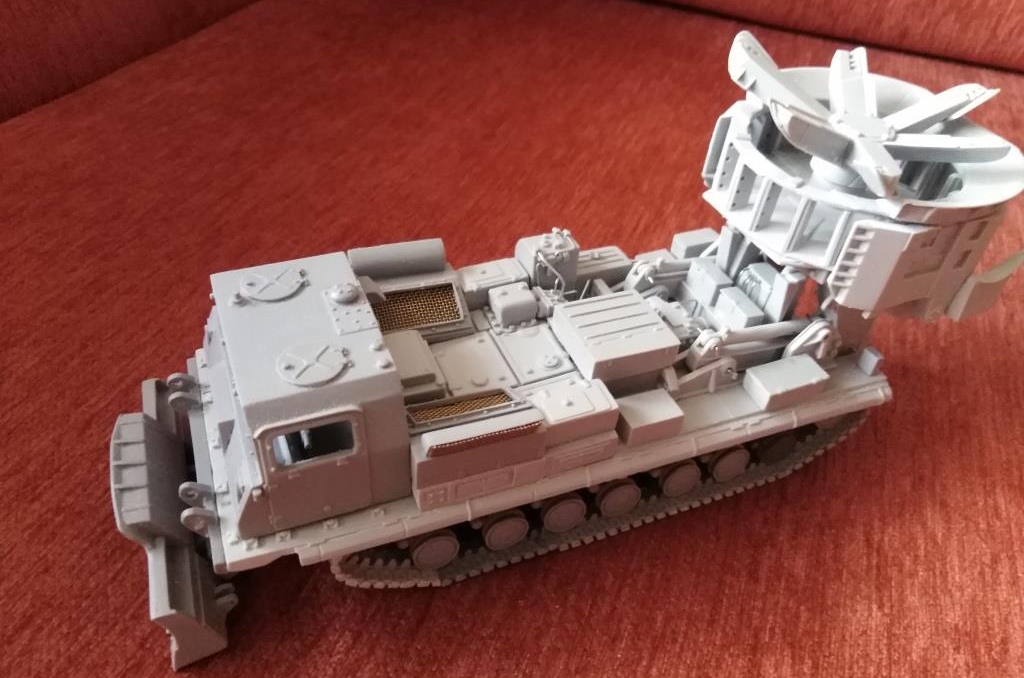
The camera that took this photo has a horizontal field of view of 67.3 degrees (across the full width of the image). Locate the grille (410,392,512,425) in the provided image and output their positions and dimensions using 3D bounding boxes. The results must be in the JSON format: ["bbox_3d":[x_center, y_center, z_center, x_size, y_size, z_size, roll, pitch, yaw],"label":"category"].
[{"bbox_3d":[-0.015,0.020,0.225,0.030,0.002,0.014,-12,15,-19],"label":"grille"}]

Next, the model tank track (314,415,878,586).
[{"bbox_3d":[0.036,0.047,0.257,0.195,0.036,0.015,-12,42,-19],"label":"model tank track"}]

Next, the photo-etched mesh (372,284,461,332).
[{"bbox_3d":[-0.033,-0.010,0.259,0.030,0.002,0.014,-12,70,-19],"label":"photo-etched mesh"}]

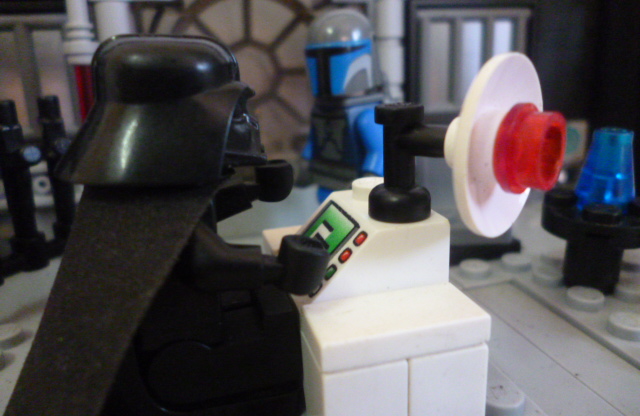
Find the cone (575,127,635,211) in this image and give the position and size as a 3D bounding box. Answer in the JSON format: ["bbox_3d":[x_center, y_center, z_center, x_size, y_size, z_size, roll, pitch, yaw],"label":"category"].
[{"bbox_3d":[0.044,-0.006,0.079,0.008,0.011,0.008,-6,16,-13],"label":"cone"}]

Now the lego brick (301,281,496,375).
[{"bbox_3d":[0.007,0.011,0.049,0.016,0.003,0.008,-6,16,-13],"label":"lego brick"}]

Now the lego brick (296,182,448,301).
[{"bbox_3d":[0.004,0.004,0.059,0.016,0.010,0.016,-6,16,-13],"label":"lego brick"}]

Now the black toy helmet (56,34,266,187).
[{"bbox_3d":[-0.015,-0.010,0.051,0.020,0.013,0.017,-6,16,-13],"label":"black toy helmet"}]

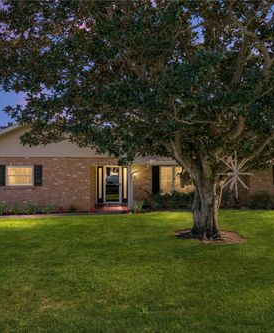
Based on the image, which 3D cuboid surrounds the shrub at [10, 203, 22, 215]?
[{"bbox_3d":[-5.533,1.913,17.700,0.546,0.546,0.520,0,0,0],"label":"shrub"}]

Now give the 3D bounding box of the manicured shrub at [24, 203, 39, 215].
[{"bbox_3d":[-4.804,1.913,17.700,0.729,0.546,0.650,0,0,0],"label":"manicured shrub"}]

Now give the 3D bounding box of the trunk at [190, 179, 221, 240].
[{"bbox_3d":[2.115,1.225,12.000,0.950,1.850,0.900,0,0,0],"label":"trunk"}]

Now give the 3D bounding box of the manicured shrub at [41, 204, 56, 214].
[{"bbox_3d":[-4.076,1.980,17.900,0.645,0.461,0.550,0,0,0],"label":"manicured shrub"}]

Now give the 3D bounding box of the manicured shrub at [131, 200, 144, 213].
[{"bbox_3d":[0.024,1.904,18.500,0.571,0.571,0.550,0,0,0],"label":"manicured shrub"}]

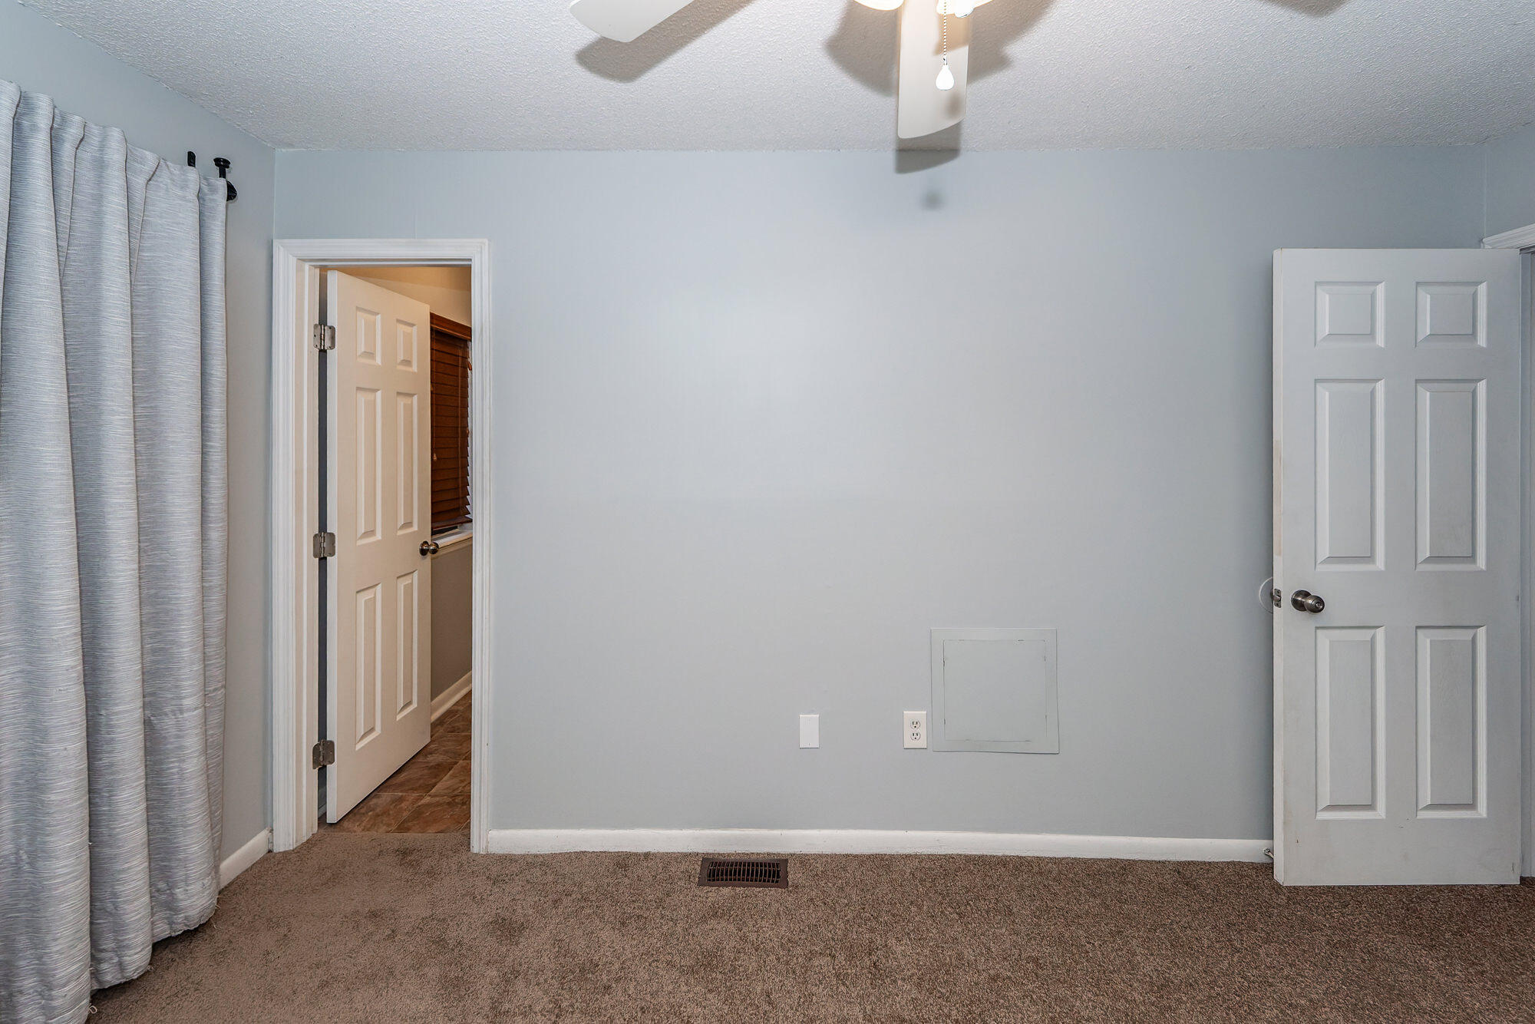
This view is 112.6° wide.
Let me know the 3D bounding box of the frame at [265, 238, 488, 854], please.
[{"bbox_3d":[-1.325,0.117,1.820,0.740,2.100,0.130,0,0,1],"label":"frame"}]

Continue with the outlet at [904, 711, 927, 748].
[{"bbox_3d":[0.505,0.743,1.745,0.075,0.122,0.010,0,0,1],"label":"outlet"}]

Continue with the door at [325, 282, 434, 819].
[{"bbox_3d":[-1.590,0.100,2.140,0.036,2.030,0.550,0,0,1],"label":"door"}]

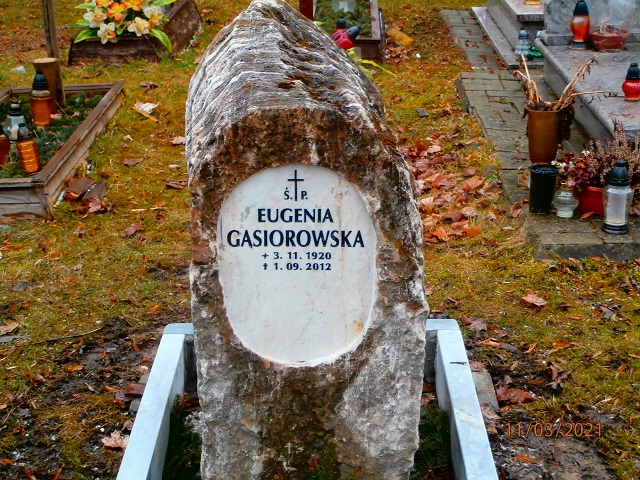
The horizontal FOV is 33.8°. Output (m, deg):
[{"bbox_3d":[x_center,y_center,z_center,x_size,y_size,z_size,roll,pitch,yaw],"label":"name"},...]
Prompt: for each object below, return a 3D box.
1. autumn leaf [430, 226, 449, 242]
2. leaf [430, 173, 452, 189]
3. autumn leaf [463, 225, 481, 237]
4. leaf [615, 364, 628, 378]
[{"bbox_3d":[0.403,-0.018,3.550,0.062,0.030,0.070,0,22,0],"label":"autumn leaf"},{"bbox_3d":[0.465,-0.230,4.065,0.095,0.035,0.085,0,22,0],"label":"leaf"},{"bbox_3d":[0.518,-0.031,3.594,0.060,0.020,0.060,0,22,0],"label":"autumn leaf"},{"bbox_3d":[0.832,0.363,2.907,0.028,0.015,0.072,15,26,34],"label":"leaf"}]

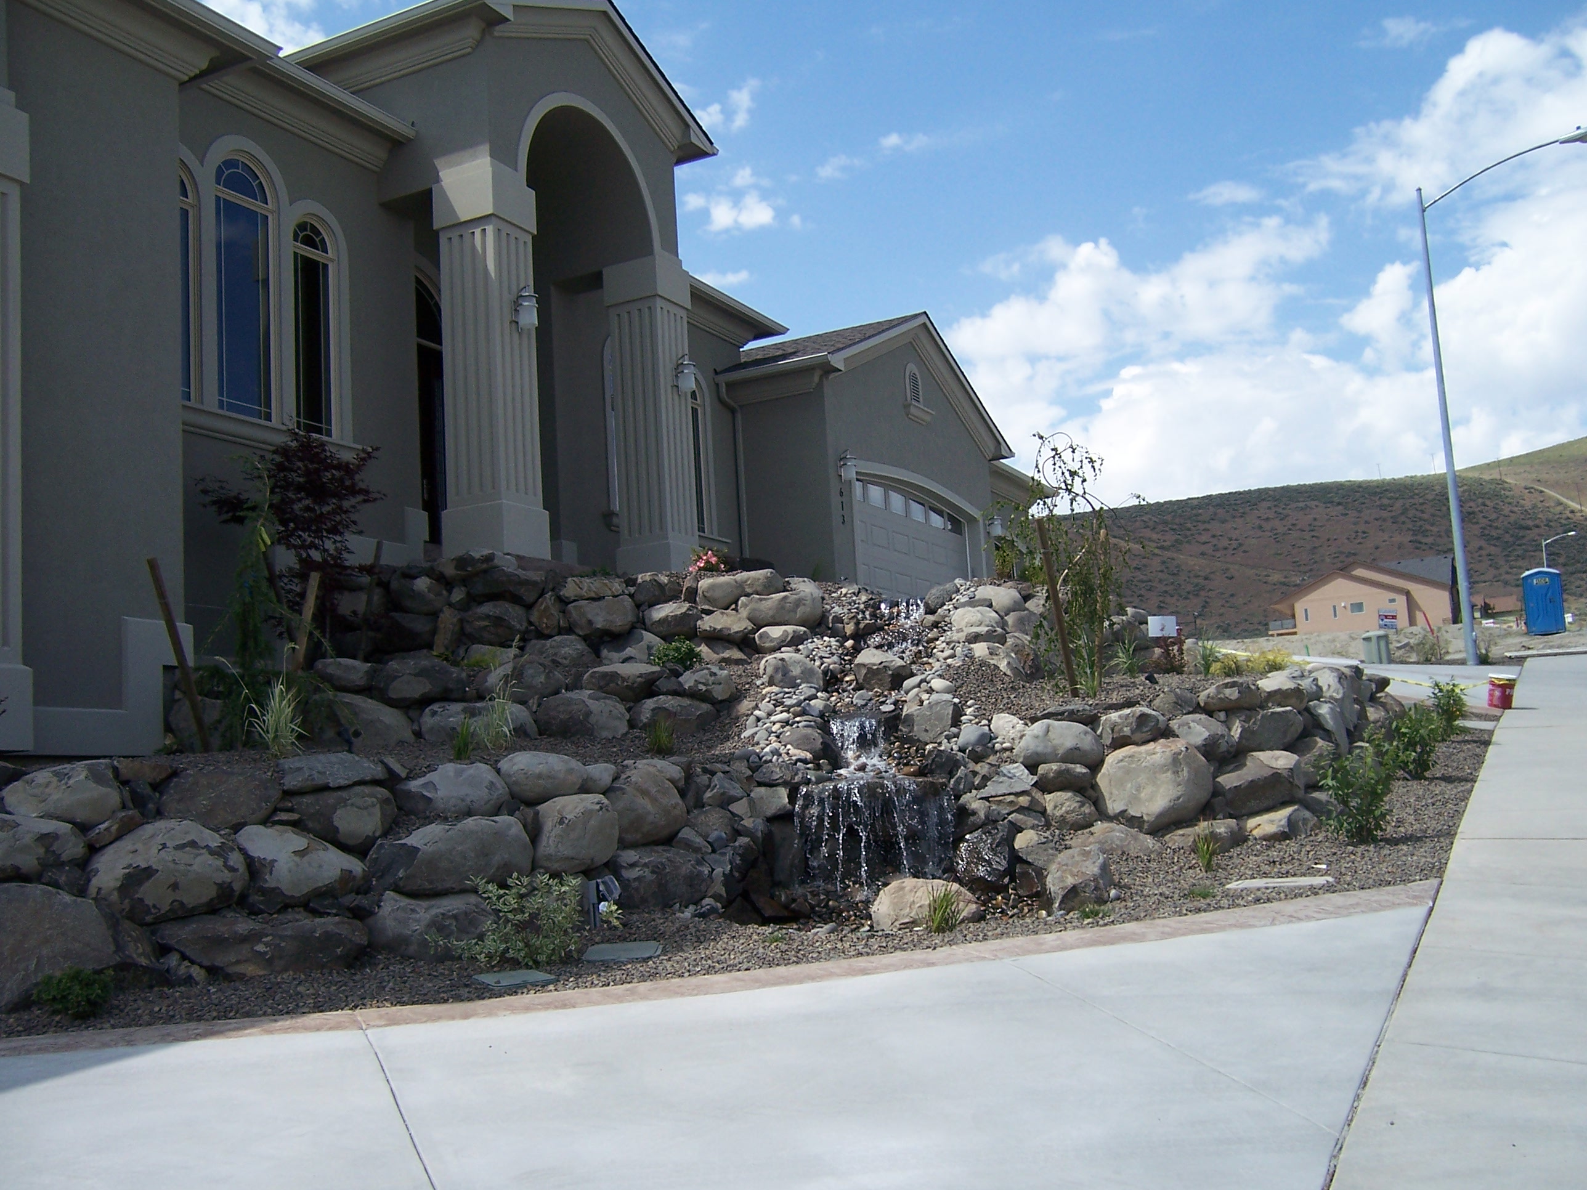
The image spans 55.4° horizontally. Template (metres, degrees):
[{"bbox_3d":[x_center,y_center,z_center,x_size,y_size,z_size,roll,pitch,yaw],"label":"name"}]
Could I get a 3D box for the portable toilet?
[{"bbox_3d":[26.322,0.239,53.000,1.130,2.300,1.200,-6,-7,18],"label":"portable toilet"}]

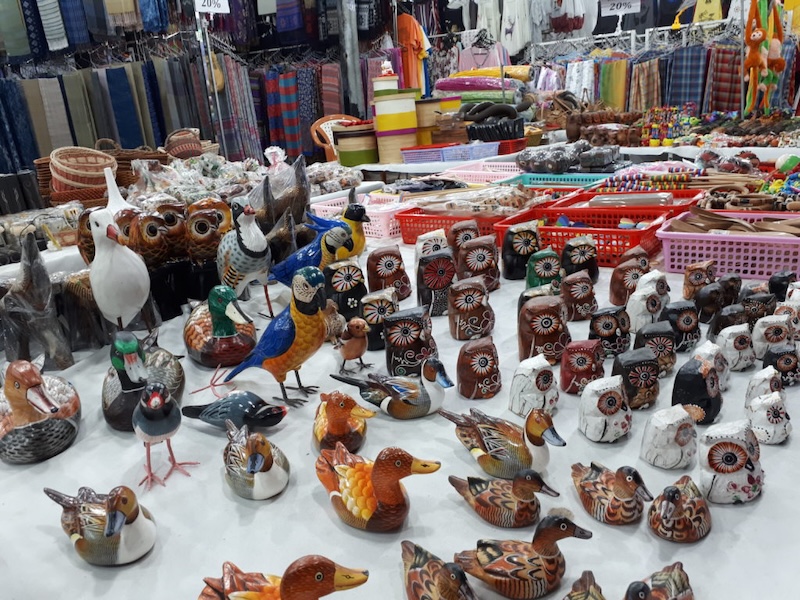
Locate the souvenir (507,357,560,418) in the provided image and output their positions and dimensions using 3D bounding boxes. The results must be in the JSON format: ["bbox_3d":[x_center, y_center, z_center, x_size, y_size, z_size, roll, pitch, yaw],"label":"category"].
[{"bbox_3d":[0.194,0.120,0.904,0.068,0.076,0.062,4,21,21],"label":"souvenir"}]

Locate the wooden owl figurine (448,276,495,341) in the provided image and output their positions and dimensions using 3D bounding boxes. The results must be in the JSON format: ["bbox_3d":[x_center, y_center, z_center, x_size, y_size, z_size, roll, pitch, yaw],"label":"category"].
[{"bbox_3d":[0.116,0.011,1.009,0.066,0.092,0.059,-18,21,-39],"label":"wooden owl figurine"}]

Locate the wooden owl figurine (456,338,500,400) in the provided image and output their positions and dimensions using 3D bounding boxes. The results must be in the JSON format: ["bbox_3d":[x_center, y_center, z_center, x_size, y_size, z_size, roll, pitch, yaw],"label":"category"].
[{"bbox_3d":[0.120,0.100,0.957,0.061,0.087,0.057,13,26,39],"label":"wooden owl figurine"}]

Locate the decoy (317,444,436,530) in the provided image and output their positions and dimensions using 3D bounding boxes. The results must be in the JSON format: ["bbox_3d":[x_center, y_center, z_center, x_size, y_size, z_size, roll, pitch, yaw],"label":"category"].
[{"bbox_3d":[-0.025,0.200,0.693,0.146,0.098,0.075,5,22,23],"label":"decoy"}]

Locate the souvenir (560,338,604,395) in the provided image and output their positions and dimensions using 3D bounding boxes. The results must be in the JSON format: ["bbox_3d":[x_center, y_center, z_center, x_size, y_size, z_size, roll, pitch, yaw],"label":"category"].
[{"bbox_3d":[0.229,0.081,0.784,0.049,0.063,0.043,-13,18,-26],"label":"souvenir"}]

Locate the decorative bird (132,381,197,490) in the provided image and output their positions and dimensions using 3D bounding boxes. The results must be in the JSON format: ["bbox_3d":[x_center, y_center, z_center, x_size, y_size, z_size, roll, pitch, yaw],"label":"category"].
[{"bbox_3d":[-0.251,0.132,0.659,0.062,0.108,0.085,-13,18,-28],"label":"decorative bird"}]

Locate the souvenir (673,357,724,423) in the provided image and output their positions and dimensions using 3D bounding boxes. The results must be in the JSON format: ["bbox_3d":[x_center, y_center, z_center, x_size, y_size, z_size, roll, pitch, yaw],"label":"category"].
[{"bbox_3d":[0.407,0.122,0.853,0.059,0.078,0.056,3,21,19],"label":"souvenir"}]

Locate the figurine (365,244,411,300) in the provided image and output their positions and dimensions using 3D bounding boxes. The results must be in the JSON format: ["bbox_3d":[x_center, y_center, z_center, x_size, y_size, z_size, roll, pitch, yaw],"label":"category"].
[{"bbox_3d":[-0.022,-0.059,1.282,0.075,0.098,0.084,6,19,33],"label":"figurine"}]

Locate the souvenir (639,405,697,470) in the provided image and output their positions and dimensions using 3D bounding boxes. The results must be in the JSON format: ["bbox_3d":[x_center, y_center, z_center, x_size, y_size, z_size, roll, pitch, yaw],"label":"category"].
[{"bbox_3d":[0.265,0.131,0.614,0.049,0.054,0.043,-15,19,-34],"label":"souvenir"}]

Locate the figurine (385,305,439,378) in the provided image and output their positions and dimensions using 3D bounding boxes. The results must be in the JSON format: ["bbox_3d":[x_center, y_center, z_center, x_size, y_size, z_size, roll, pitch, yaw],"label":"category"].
[{"bbox_3d":[0.016,0.054,0.892,0.063,0.088,0.071,10,21,41],"label":"figurine"}]

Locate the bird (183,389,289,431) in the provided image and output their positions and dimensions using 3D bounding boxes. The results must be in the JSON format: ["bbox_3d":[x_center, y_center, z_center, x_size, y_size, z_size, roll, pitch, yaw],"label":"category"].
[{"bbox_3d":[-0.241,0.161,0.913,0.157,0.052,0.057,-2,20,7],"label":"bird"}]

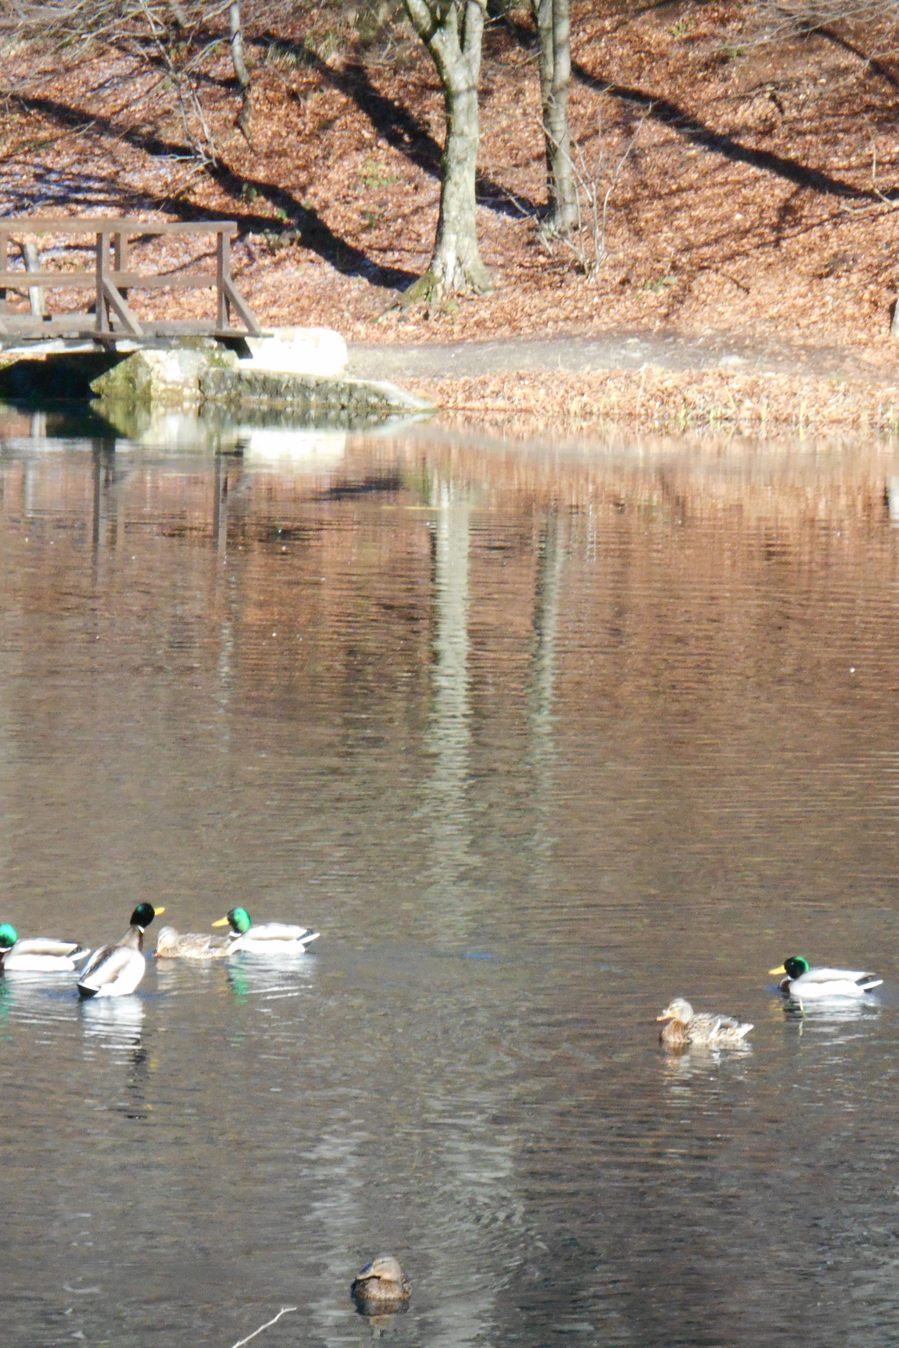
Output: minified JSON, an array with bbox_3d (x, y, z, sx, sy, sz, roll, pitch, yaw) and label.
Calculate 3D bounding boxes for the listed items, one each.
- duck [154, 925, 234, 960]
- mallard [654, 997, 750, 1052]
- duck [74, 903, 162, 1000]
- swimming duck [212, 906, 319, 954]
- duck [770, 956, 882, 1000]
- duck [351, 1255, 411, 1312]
[{"bbox_3d":[-1.026,1.082,38.299,0.380,0.130,0.170,-1,4,-24],"label":"duck"},{"bbox_3d":[0.959,1.294,35.475,0.400,0.180,0.170,-1,5,-30],"label":"mallard"},{"bbox_3d":[-1.291,1.069,36.982,0.200,0.330,0.380,4,5,32],"label":"duck"},{"bbox_3d":[-0.752,1.043,38.578,0.440,0.180,0.180,2,4,7],"label":"swimming duck"},{"bbox_3d":[1.488,1.183,37.262,0.440,0.170,0.180,1,4,5],"label":"duck"},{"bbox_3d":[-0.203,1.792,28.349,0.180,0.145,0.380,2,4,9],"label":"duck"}]

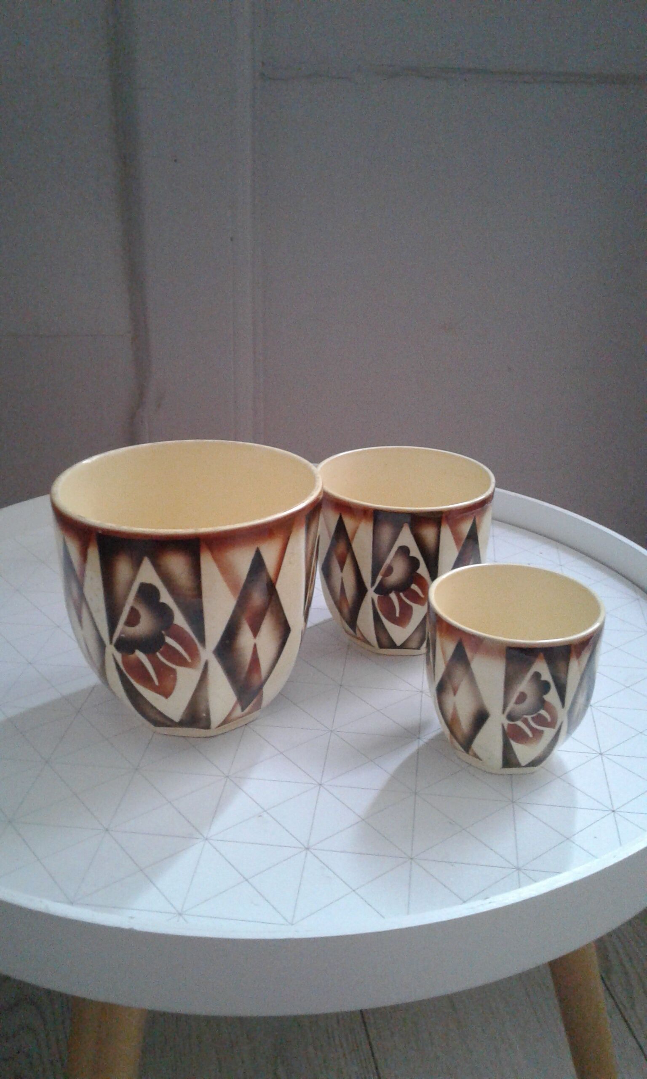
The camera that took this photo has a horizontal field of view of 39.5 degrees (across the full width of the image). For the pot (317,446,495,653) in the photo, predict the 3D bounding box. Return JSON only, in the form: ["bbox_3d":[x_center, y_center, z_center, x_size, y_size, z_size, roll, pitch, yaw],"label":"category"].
[{"bbox_3d":[0.048,0.008,0.548,0.106,0.099,0.106,0,24,0],"label":"pot"}]

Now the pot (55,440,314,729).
[{"bbox_3d":[-0.068,0.027,0.476,0.134,0.122,0.134,0,24,0],"label":"pot"}]

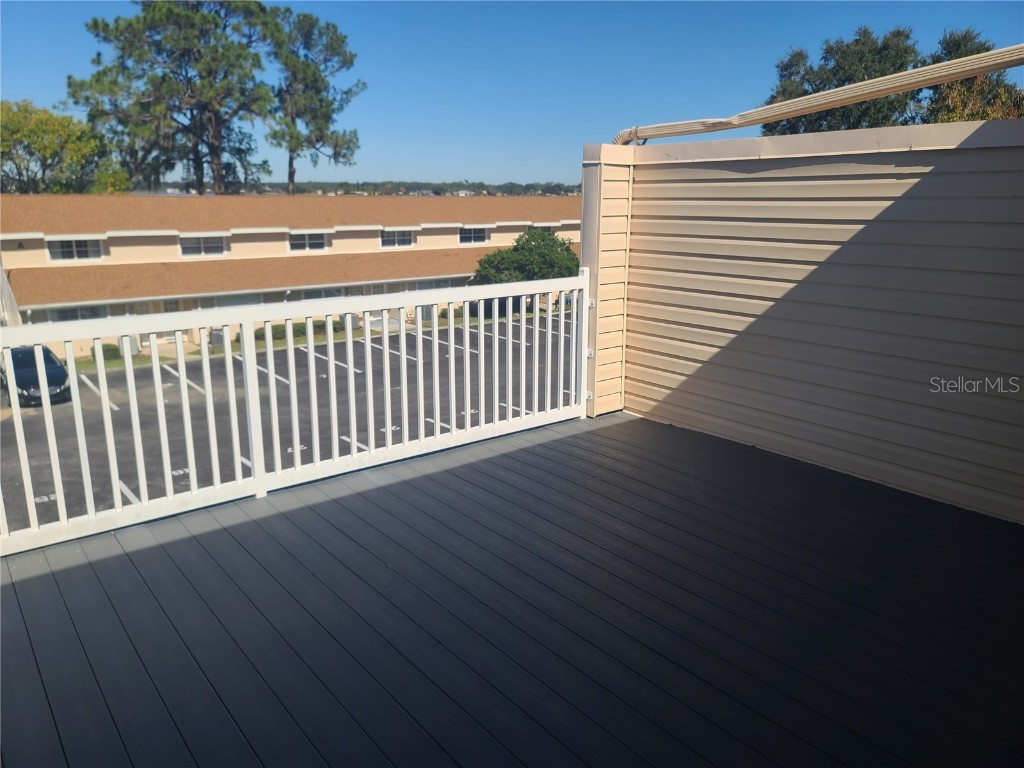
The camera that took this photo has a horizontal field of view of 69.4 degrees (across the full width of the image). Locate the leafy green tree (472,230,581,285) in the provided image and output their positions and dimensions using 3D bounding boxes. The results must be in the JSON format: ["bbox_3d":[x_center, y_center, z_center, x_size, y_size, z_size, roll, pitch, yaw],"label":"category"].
[{"bbox_3d":[0.845,-6.553,43.131,6.297,4.912,6.108,0,14,0],"label":"leafy green tree"}]

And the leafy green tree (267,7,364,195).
[{"bbox_3d":[-16.557,-20.365,62.838,8.200,22.334,8.200,-11,17,-37],"label":"leafy green tree"}]

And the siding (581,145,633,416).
[{"bbox_3d":[0.701,-0.749,5.565,0.336,1.995,0.181,-11,17,-37],"label":"siding"}]

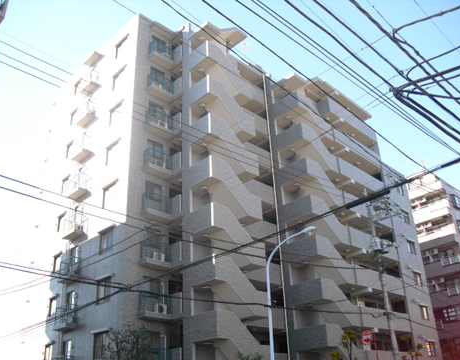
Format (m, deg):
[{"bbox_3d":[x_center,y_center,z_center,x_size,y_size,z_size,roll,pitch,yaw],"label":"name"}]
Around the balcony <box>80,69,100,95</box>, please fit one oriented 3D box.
[{"bbox_3d":[-10.561,-7.338,37.503,0.621,1.302,1.694,21,-35,-38],"label":"balcony"}]

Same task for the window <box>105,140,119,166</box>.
[{"bbox_3d":[-7.363,-1.658,31.284,0.180,1.300,1.480,21,-34,-40],"label":"window"}]

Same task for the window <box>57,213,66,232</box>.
[{"bbox_3d":[-11.719,2.957,34.711,0.183,1.119,1.018,21,-35,-38],"label":"window"}]

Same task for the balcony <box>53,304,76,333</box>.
[{"bbox_3d":[-9.718,8.130,29.332,0.508,1.291,1.501,21,-35,-40],"label":"balcony"}]

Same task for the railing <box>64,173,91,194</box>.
[{"bbox_3d":[-10.201,0.283,33.572,0.621,1.068,1.694,21,-35,-38],"label":"railing"}]

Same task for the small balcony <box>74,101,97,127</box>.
[{"bbox_3d":[-10.439,-4.763,36.175,0.621,1.302,1.694,21,-35,-38],"label":"small balcony"}]

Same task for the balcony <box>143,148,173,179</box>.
[{"bbox_3d":[-4.332,-0.950,30.505,1.701,1.341,0.523,21,-35,-40],"label":"balcony"}]

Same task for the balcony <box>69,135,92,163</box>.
[{"bbox_3d":[-10.121,-2.194,34.206,0.600,1.311,1.547,21,-34,-40],"label":"balcony"}]

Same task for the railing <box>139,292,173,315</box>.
[{"bbox_3d":[-3.997,6.653,26.821,1.701,1.092,0.523,21,-35,-40],"label":"railing"}]

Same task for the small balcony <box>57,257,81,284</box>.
[{"bbox_3d":[-9.831,5.558,30.578,0.508,1.291,1.501,21,-35,-40],"label":"small balcony"}]

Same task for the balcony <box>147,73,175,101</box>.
[{"bbox_3d":[-4.612,-6.189,33.162,1.732,1.380,0.600,21,-34,-40],"label":"balcony"}]

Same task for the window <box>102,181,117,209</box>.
[{"bbox_3d":[-7.176,0.878,30.036,0.120,1.230,1.390,21,-35,-40],"label":"window"}]

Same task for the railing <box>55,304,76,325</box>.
[{"bbox_3d":[-9.711,7.947,29.287,0.550,1.069,1.547,21,-34,-40],"label":"railing"}]

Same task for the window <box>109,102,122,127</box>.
[{"bbox_3d":[-7.531,-4.287,32.959,0.183,1.262,1.628,21,-35,-38],"label":"window"}]

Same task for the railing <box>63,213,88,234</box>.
[{"bbox_3d":[-9.927,2.819,31.765,0.550,1.069,1.547,21,-34,-40],"label":"railing"}]

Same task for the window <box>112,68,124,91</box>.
[{"bbox_3d":[-7.635,-6.853,34.261,0.183,1.221,1.577,21,-35,-38],"label":"window"}]

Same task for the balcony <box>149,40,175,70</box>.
[{"bbox_3d":[-4.672,-8.666,34.243,1.701,1.341,0.523,21,-35,-40],"label":"balcony"}]

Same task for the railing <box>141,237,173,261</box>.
[{"bbox_3d":[-4.154,4.079,28.174,1.702,1.103,0.530,21,-34,-40],"label":"railing"}]

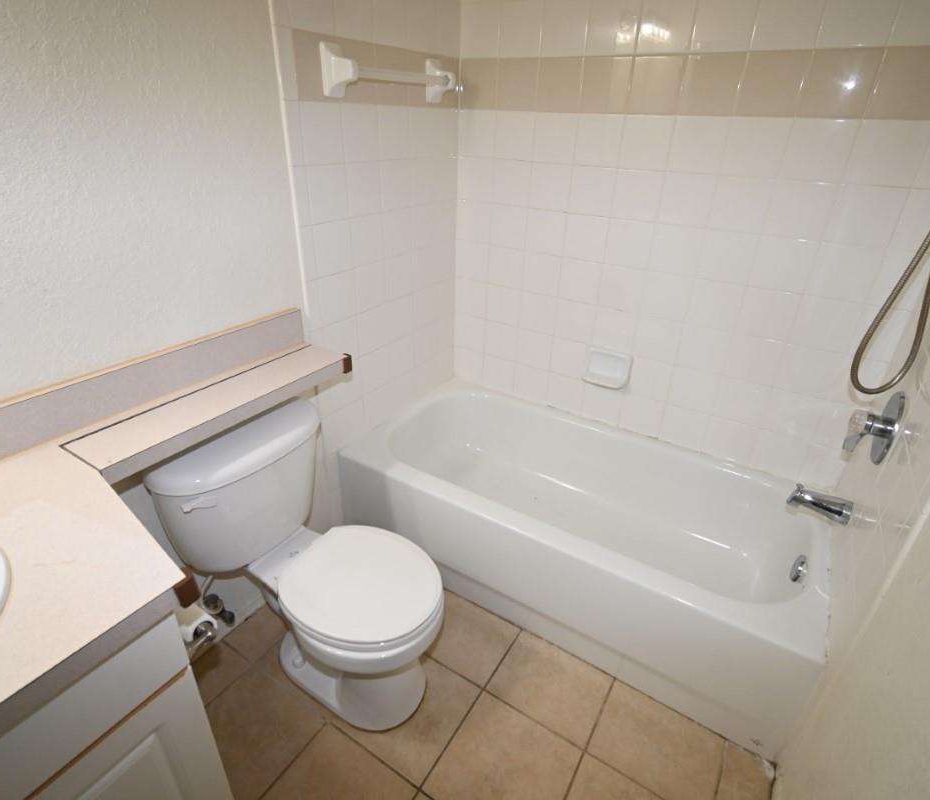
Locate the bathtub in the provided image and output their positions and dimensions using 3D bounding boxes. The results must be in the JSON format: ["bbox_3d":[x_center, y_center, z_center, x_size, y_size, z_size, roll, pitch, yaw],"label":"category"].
[{"bbox_3d":[0.383,0.418,1.833,1.505,0.414,0.760,18,32,27],"label":"bathtub"}]

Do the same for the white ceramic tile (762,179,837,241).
[{"bbox_3d":[0.961,-0.545,1.431,0.153,0.152,0.010,18,32,28],"label":"white ceramic tile"}]

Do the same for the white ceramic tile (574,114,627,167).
[{"bbox_3d":[0.443,-0.851,1.646,0.153,0.152,0.010,18,32,28],"label":"white ceramic tile"}]

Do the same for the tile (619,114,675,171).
[{"bbox_3d":[0.572,-0.806,1.572,0.152,0.152,0.009,18,32,27],"label":"tile"}]

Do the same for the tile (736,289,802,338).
[{"bbox_3d":[0.952,-0.275,1.587,0.152,0.152,0.009,18,32,27],"label":"tile"}]

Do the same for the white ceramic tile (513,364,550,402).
[{"bbox_3d":[0.282,-0.079,2.152,0.152,0.152,0.009,18,32,27],"label":"white ceramic tile"}]

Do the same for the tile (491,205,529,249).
[{"bbox_3d":[0.167,-0.655,1.914,0.152,0.152,0.010,17,32,26],"label":"tile"}]

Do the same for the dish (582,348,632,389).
[{"bbox_3d":[0.551,-0.114,1.944,0.170,0.140,0.050,17,33,26],"label":"dish"}]

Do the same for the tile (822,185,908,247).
[{"bbox_3d":[1.088,-0.503,1.361,0.152,0.152,0.008,18,32,27],"label":"tile"}]

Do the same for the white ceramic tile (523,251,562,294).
[{"bbox_3d":[0.300,-0.491,1.945,0.153,0.153,0.010,17,33,26],"label":"white ceramic tile"}]

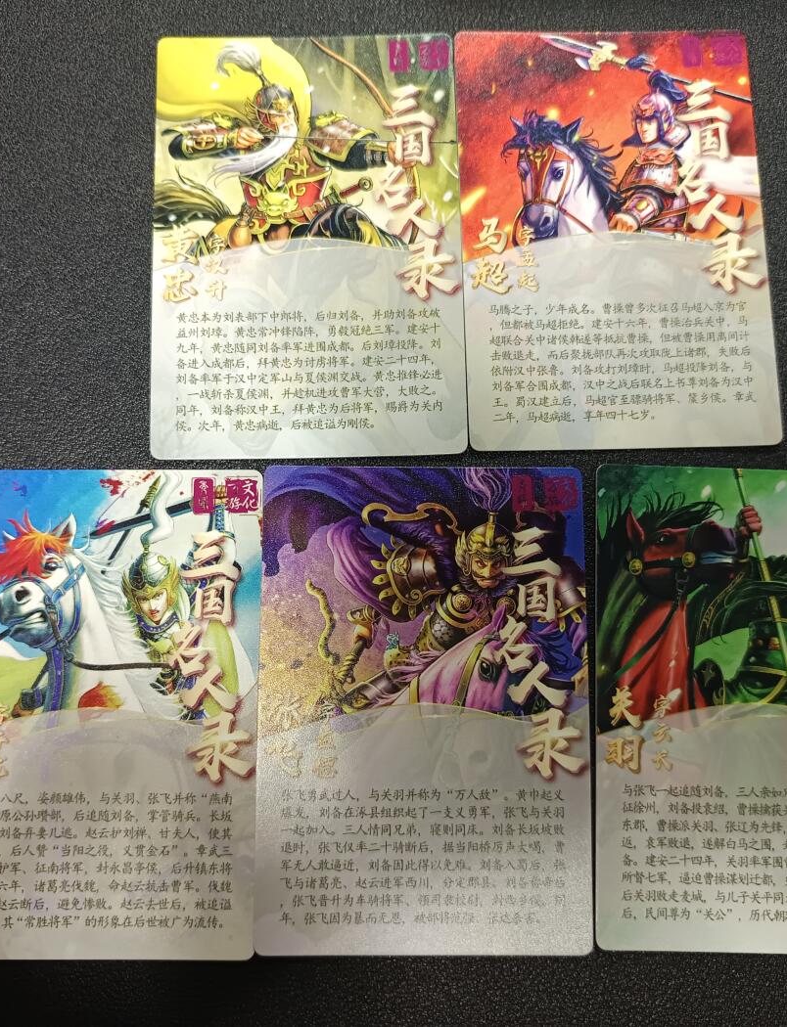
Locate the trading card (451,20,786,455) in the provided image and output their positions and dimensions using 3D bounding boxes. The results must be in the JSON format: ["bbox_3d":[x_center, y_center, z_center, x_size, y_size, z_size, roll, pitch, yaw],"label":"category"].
[{"bbox_3d":[0.045,-0.057,0.193,0.062,0.001,0.090,-1,81,-1],"label":"trading card"}]

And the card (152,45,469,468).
[{"bbox_3d":[-0.017,-0.056,0.192,0.062,0.001,0.090,-1,81,-1],"label":"card"}]

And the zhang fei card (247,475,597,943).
[{"bbox_3d":[0.006,0.036,0.179,0.062,0.001,0.090,0,81,-1],"label":"zhang fei card"}]

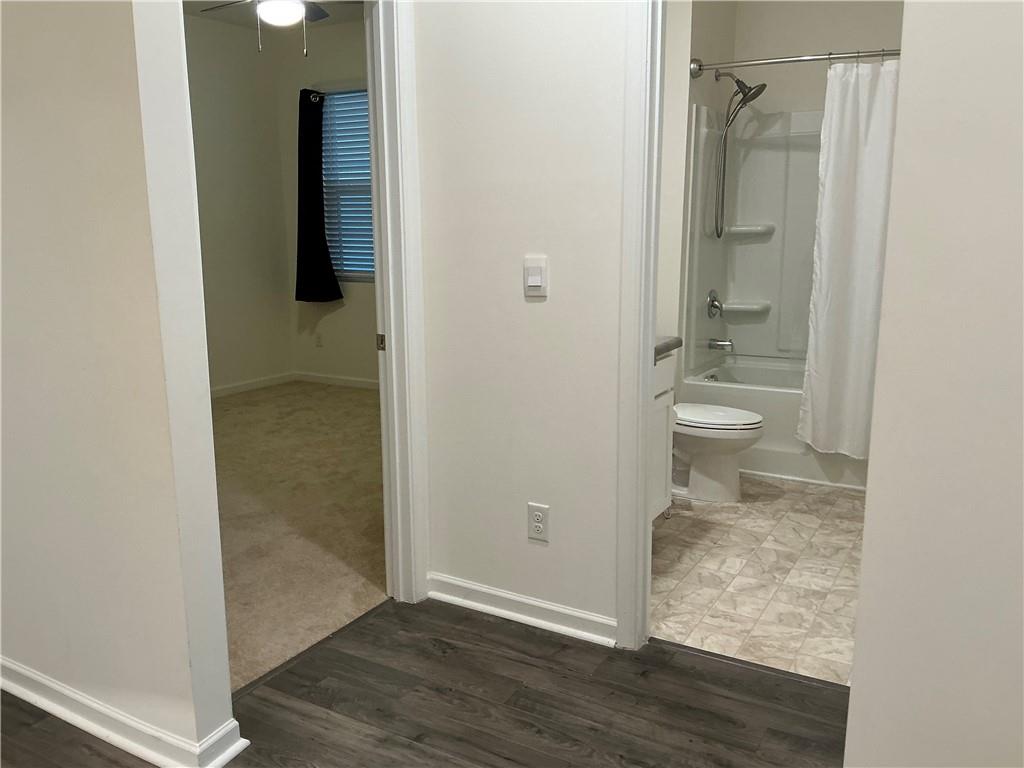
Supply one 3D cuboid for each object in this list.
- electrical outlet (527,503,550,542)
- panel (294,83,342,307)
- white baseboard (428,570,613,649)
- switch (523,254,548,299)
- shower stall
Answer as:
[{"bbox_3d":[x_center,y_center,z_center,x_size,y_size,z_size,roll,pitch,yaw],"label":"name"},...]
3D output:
[{"bbox_3d":[0.087,0.449,2.682,0.078,0.123,0.010,6,13,30],"label":"electrical outlet"},{"bbox_3d":[-1.520,-1.425,6.342,0.457,1.592,0.120,6,13,30],"label":"panel"},{"bbox_3d":[0.010,0.746,2.777,0.715,0.084,0.028,6,13,30],"label":"white baseboard"},{"bbox_3d":[0.072,-0.329,2.533,0.081,0.125,0.014,6,13,30],"label":"switch"},{"bbox_3d":[1.768,-0.489,4.328,1.524,1.888,0.785,6,13,30],"label":"shower stall"}]

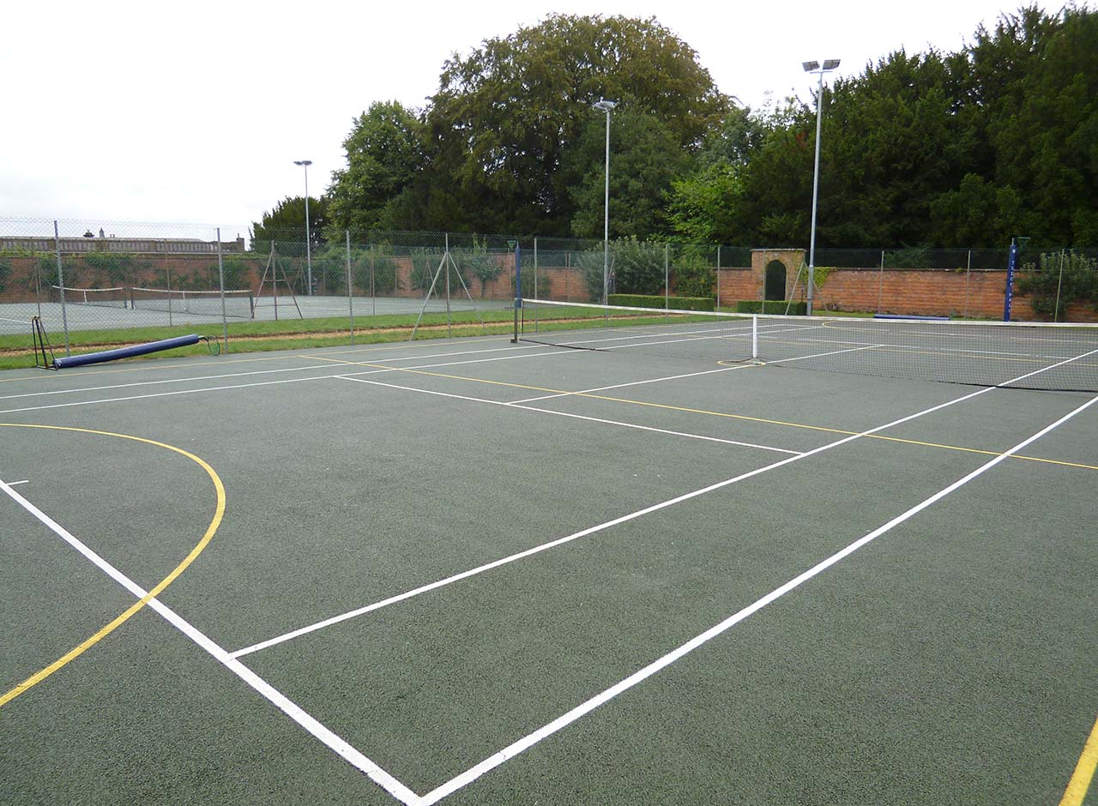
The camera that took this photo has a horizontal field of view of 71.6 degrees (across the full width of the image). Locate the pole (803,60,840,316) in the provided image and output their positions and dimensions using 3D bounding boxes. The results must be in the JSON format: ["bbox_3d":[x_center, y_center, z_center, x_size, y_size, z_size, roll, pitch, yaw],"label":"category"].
[{"bbox_3d":[11.084,-8.741,31.674,1.500,10.312,0.800,3,10,18],"label":"pole"}]

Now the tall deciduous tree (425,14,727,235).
[{"bbox_3d":[2.237,-19.311,60.629,23.600,21.699,22.000,1,9,2],"label":"tall deciduous tree"}]

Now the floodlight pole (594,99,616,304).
[{"bbox_3d":[2.885,-10.141,39.590,0.800,10.445,1.500,-8,12,-40],"label":"floodlight pole"}]

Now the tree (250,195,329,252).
[{"bbox_3d":[-24.409,-15.067,72.595,8.300,9.248,8.000,-3,10,-18],"label":"tree"}]

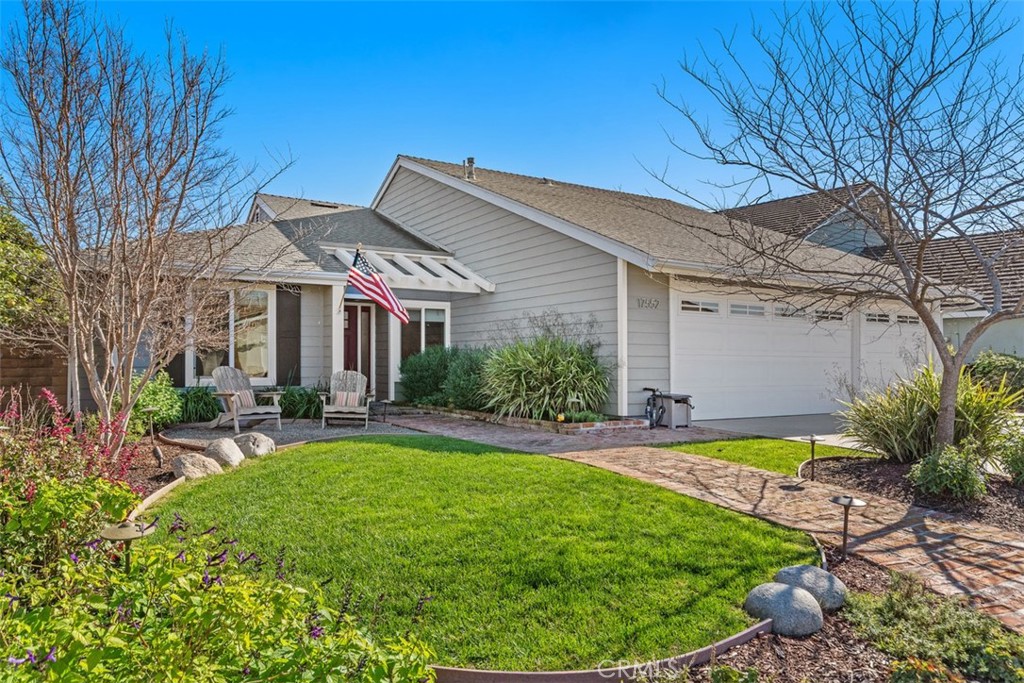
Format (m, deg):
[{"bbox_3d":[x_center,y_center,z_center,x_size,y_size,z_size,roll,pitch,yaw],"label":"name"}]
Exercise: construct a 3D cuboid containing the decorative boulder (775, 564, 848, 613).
[{"bbox_3d":[1.380,1.123,3.175,0.280,0.165,0.325,1,-2,-30],"label":"decorative boulder"}]

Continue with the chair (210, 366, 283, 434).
[{"bbox_3d":[-3.840,0.813,9.790,0.930,0.910,0.790,-2,-3,43],"label":"chair"}]

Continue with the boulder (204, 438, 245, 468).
[{"bbox_3d":[-2.765,1.056,6.539,0.410,0.260,0.330,-2,-3,43],"label":"boulder"}]

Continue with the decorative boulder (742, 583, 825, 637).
[{"bbox_3d":[1.150,1.111,2.895,0.275,0.170,0.310,1,-2,-30],"label":"decorative boulder"}]

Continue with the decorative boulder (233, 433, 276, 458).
[{"bbox_3d":[-2.775,1.085,7.268,0.460,0.250,0.380,0,-2,5],"label":"decorative boulder"}]

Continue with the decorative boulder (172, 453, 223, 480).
[{"bbox_3d":[-2.740,1.065,5.918,0.440,0.200,0.320,0,-2,12],"label":"decorative boulder"}]

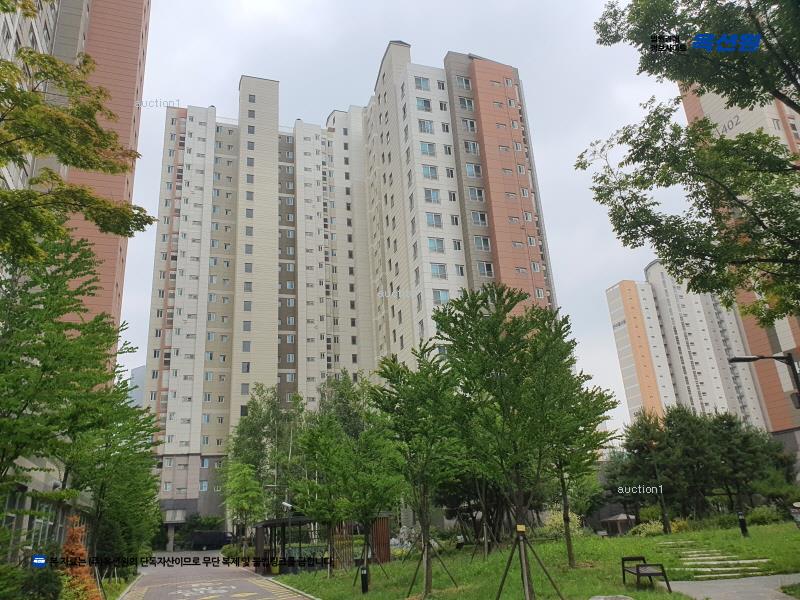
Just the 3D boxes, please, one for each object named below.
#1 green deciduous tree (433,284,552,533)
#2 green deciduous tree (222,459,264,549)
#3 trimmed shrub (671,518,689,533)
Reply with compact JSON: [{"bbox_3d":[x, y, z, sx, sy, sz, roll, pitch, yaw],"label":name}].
[{"bbox_3d":[2.418,3.023,13.729,2.900,7.090,2.900,-4,-20,0],"label":"green deciduous tree"},{"bbox_3d":[-11.603,15.446,44.677,3.100,6.860,3.100,-4,-20,0],"label":"green deciduous tree"},{"bbox_3d":[12.956,10.442,27.829,0.900,0.600,0.850,-4,-20,0],"label":"trimmed shrub"}]

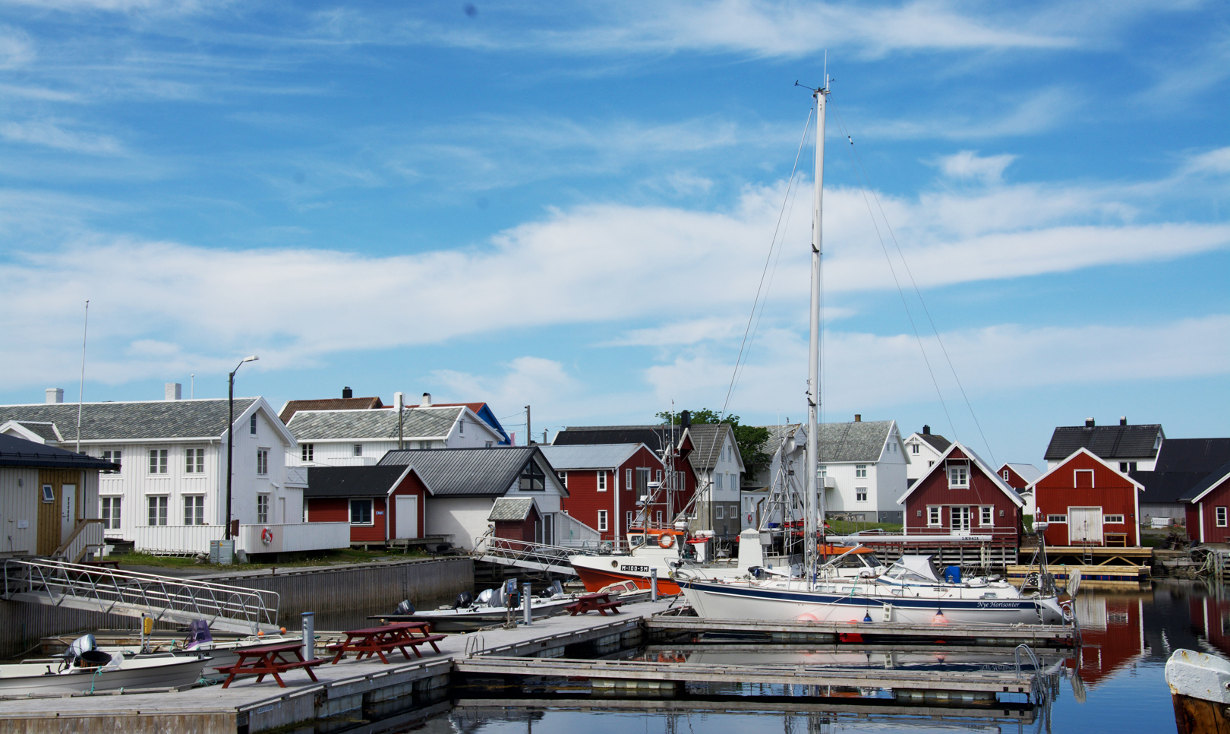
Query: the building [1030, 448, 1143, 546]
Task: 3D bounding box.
[{"bbox_3d":[30.257,8.409,112.092,7.150,6.160,9.000,-2,-5,15],"label":"building"}]

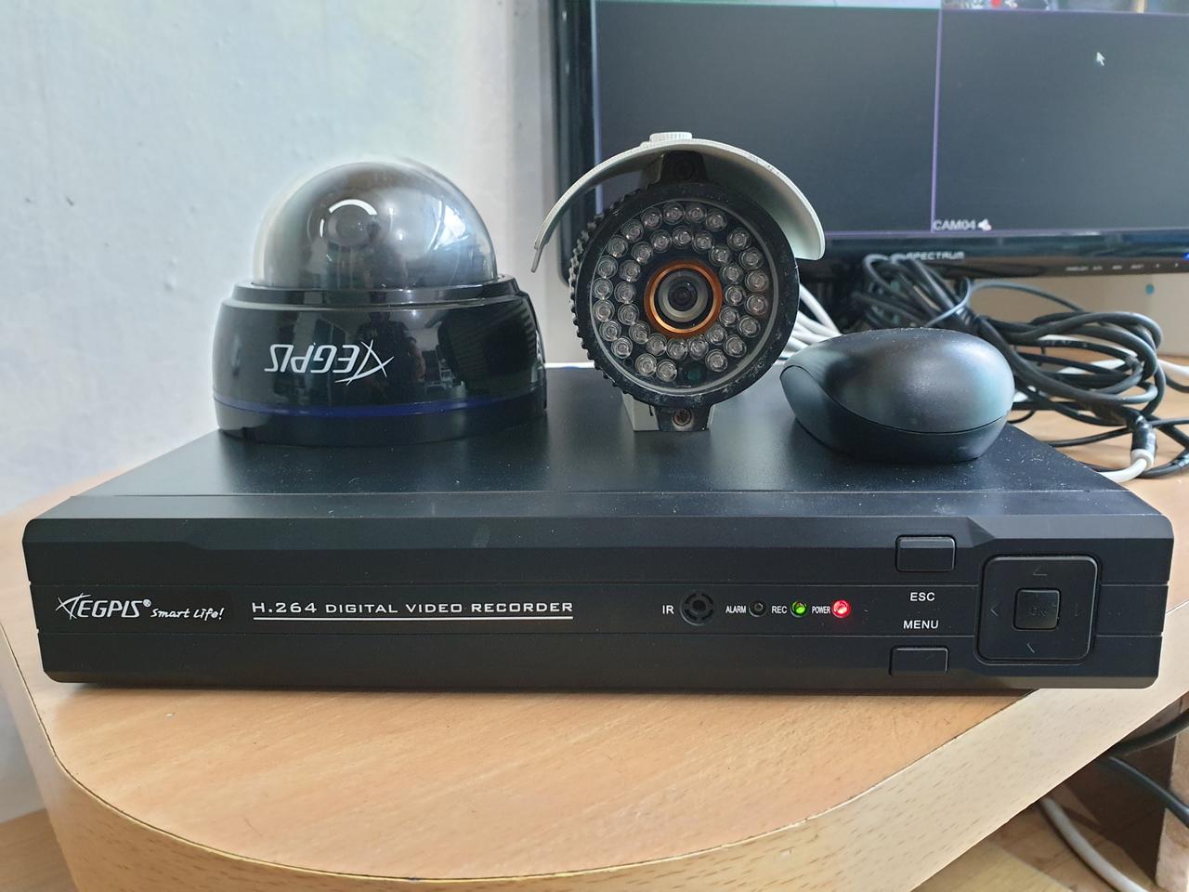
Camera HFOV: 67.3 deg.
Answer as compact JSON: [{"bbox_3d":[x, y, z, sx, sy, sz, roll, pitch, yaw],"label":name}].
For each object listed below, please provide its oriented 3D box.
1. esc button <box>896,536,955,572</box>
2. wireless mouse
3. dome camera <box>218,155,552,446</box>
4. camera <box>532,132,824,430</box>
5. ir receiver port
[{"bbox_3d":[0.067,0.021,0.180,0.011,0.007,0.004,-1,13,4],"label":"esc button"},{"bbox_3d":[0.086,-0.020,0.258,0.058,0.029,0.097,-1,13,1],"label":"wireless mouse"},{"bbox_3d":[-0.070,-0.050,0.290,0.106,0.080,0.106,-1,13,4],"label":"dome camera"},{"bbox_3d":[0.020,-0.054,0.281,0.076,0.088,0.113,-2,13,-3],"label":"camera"},{"bbox_3d":[0.022,0.033,0.185,0.007,0.007,0.003,-1,13,4],"label":"ir receiver port"}]

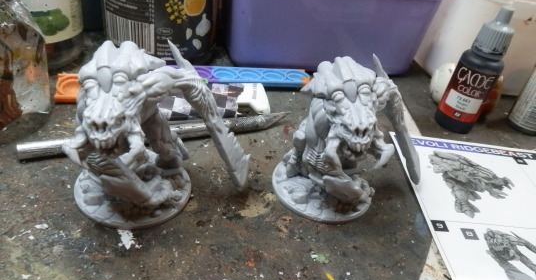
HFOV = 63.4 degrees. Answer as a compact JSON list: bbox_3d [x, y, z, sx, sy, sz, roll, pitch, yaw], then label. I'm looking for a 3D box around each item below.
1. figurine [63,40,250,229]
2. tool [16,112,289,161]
[{"bbox_3d":[-0.042,-0.002,0.170,0.073,0.069,0.060,6,36,-6],"label":"figurine"},{"bbox_3d":[-0.050,-0.005,0.224,0.140,0.009,0.009,-10,41,-25],"label":"tool"}]

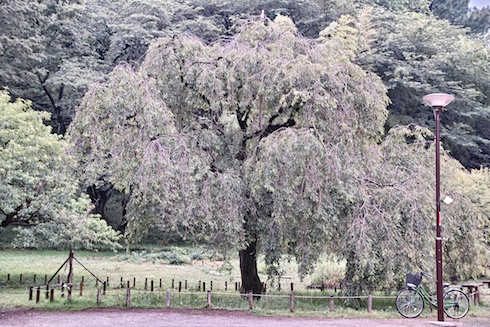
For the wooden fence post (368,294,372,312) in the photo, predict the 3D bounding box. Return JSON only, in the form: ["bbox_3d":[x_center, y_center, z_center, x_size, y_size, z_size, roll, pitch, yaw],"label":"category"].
[{"bbox_3d":[3.139,3.502,26.918,0.100,0.450,0.100,0,-5,0],"label":"wooden fence post"}]

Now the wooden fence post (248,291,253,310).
[{"bbox_3d":[0.152,3.483,27.218,0.100,0.450,0.100,0,-5,0],"label":"wooden fence post"}]

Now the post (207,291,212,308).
[{"bbox_3d":[-0.901,3.456,27.318,0.100,0.450,0.100,0,-5,0],"label":"post"}]

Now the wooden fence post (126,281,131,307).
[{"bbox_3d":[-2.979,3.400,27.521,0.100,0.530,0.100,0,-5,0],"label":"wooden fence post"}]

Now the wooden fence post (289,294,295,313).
[{"bbox_3d":[1.184,3.525,27.118,0.100,0.450,0.100,0,-5,0],"label":"wooden fence post"}]

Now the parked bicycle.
[{"bbox_3d":[4.382,3.075,25.000,1.780,1.070,0.570,1,-5,-10],"label":"parked bicycle"}]

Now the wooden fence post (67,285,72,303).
[{"bbox_3d":[-4.732,3.524,29.018,0.100,0.450,0.100,0,-5,0],"label":"wooden fence post"}]

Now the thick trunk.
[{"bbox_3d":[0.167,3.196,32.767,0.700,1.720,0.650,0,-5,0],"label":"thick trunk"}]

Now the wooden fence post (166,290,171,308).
[{"bbox_3d":[-1.949,3.460,27.418,0.100,0.450,0.100,0,-5,0],"label":"wooden fence post"}]

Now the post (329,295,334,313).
[{"bbox_3d":[2.184,3.516,27.018,0.100,0.450,0.100,0,-5,0],"label":"post"}]

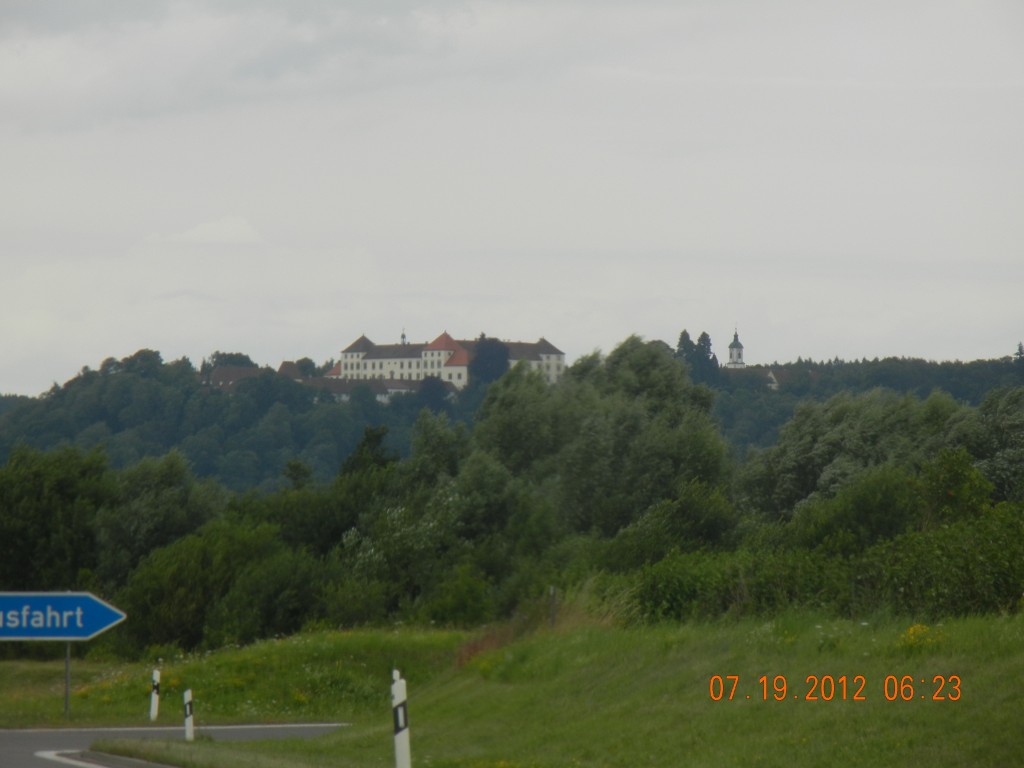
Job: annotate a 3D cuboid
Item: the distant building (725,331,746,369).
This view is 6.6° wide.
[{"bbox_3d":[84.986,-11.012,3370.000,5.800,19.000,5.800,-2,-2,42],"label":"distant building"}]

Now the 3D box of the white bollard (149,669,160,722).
[{"bbox_3d":[-6.965,6.076,173.000,0.125,1.000,0.115,3,-2,0],"label":"white bollard"}]

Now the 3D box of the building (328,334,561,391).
[{"bbox_3d":[-22.859,-6.891,3342.933,54.000,23.000,67.000,-2,-2,42],"label":"building"}]

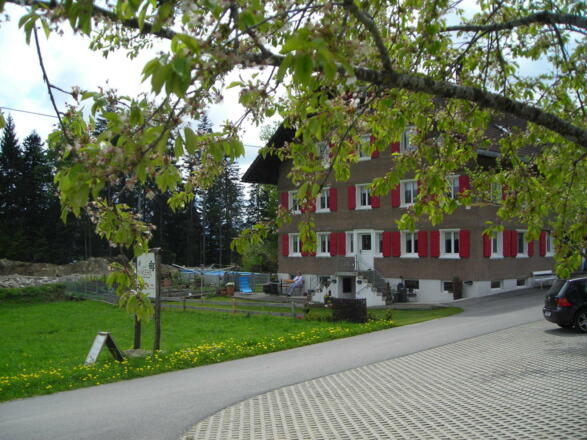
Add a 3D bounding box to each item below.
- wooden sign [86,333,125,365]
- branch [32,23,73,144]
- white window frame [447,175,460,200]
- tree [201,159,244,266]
[{"bbox_3d":[-4.987,3.404,17.000,0.780,0.850,0.600,2,-3,-44],"label":"wooden sign"},{"bbox_3d":[-0.935,-0.526,2.500,0.155,0.455,0.130,0,-2,0],"label":"branch"},{"bbox_3d":[7.813,-1.540,32.000,0.180,1.430,1.100,2,-3,-43],"label":"white window frame"},{"bbox_3d":[-8.265,-0.757,75.000,5.100,13.000,5.100,0,-2,0],"label":"tree"}]

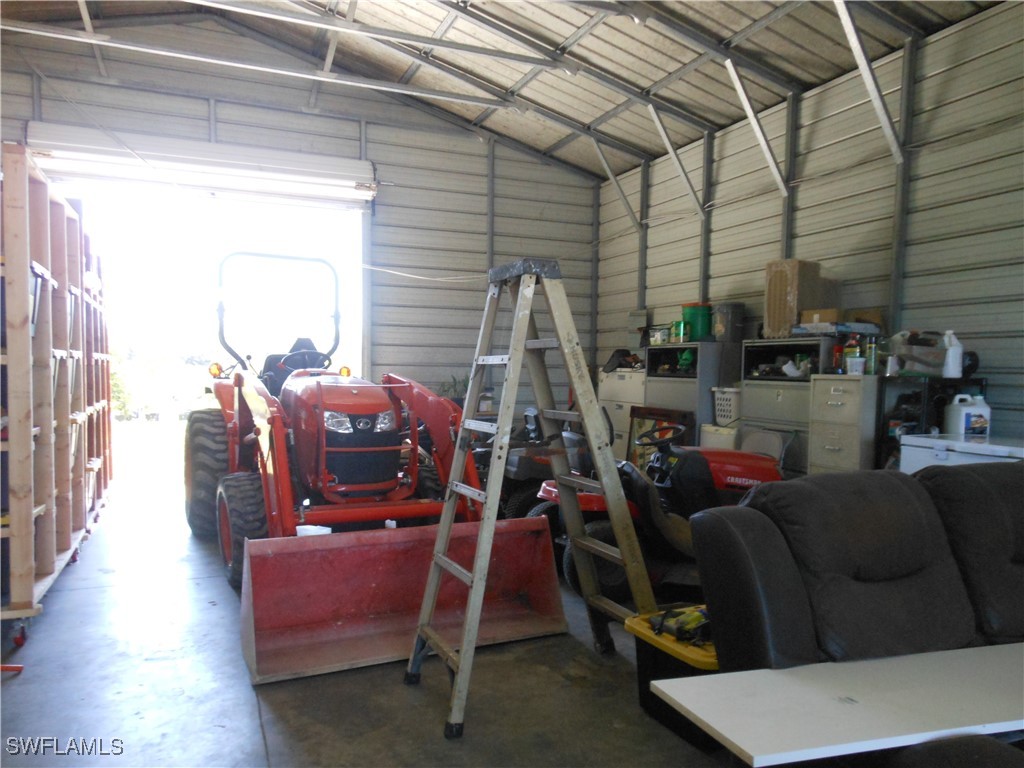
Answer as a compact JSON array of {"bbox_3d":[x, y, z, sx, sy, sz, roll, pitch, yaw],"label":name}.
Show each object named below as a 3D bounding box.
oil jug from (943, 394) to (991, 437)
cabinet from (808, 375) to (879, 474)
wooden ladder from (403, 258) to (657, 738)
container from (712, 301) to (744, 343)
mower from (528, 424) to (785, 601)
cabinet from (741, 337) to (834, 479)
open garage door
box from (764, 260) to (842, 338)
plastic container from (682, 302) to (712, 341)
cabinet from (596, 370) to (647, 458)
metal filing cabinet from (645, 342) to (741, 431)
[{"bbox_3d":[3.123,0.216,5.070,0.255,0.280,0.165,0,1,-7],"label":"oil jug"},{"bbox_3d":[2.676,0.602,5.563,0.670,1.322,0.455,0,1,-23],"label":"cabinet"},{"bbox_3d":[0.097,0.404,3.126,1.050,1.780,0.520,0,1,-23],"label":"wooden ladder"},{"bbox_3d":[2.145,-0.600,7.327,0.315,0.385,0.315,0,1,-23],"label":"container"},{"bbox_3d":[0.904,0.753,4.912,1.700,1.020,1.020,0,1,-23],"label":"mower"},{"bbox_3d":[2.432,0.439,6.252,0.470,1.615,0.890,0,1,-23],"label":"cabinet"},{"bbox_3d":[-3.182,-2.335,7.949,3.440,0.500,0.460,0,1,-23],"label":"open garage door"},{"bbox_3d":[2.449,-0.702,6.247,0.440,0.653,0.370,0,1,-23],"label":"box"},{"bbox_3d":[1.871,-0.599,7.458,0.305,0.375,0.305,0,1,-23],"label":"plastic container"},{"bbox_3d":[1.442,0.512,8.539,0.470,1.355,1.030,0,1,-23],"label":"cabinet"},{"bbox_3d":[1.834,0.401,7.635,0.470,1.622,0.905,0,1,-23],"label":"metal filing cabinet"}]

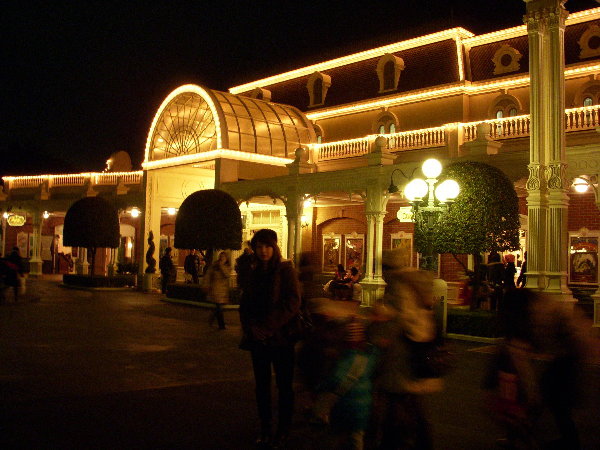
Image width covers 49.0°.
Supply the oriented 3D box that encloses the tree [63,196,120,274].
[{"bbox_3d":[-7.875,0.579,25.000,2.100,3.340,2.100,4,-3,-44],"label":"tree"}]

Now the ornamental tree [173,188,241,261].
[{"bbox_3d":[-2.778,0.520,20.000,2.080,3.300,2.080,4,-3,-44],"label":"ornamental tree"}]

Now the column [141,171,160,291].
[{"bbox_3d":[-5.406,0.178,23.900,0.550,4.340,0.620,4,-3,-44],"label":"column"}]

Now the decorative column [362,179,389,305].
[{"bbox_3d":[2.084,0.503,18.300,0.500,3.550,0.580,4,-3,-44],"label":"decorative column"}]

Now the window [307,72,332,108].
[{"bbox_3d":[0.716,-4.941,24.200,0.500,1.250,0.850,4,-3,-44],"label":"window"}]

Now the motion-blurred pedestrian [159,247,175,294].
[{"bbox_3d":[-4.601,1.528,22.700,0.420,1.620,0.500,2,-2,0],"label":"motion-blurred pedestrian"}]

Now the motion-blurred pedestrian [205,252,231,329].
[{"bbox_3d":[-1.559,1.233,12.600,0.480,1.500,0.450,1,-2,3],"label":"motion-blurred pedestrian"}]

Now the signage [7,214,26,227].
[{"bbox_3d":[-13.557,-0.201,31.500,1.100,0.550,0.120,0,-3,27],"label":"signage"}]

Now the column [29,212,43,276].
[{"bbox_3d":[-12.986,0.876,32.400,0.480,3.150,0.460,0,-3,27],"label":"column"}]

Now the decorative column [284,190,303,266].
[{"bbox_3d":[-0.157,0.616,20.700,0.500,3.410,0.560,4,-3,-44],"label":"decorative column"}]

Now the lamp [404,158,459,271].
[{"bbox_3d":[2.456,0.383,12.300,1.100,3.270,1.100,-1,-3,41],"label":"lamp"}]

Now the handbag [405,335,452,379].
[{"bbox_3d":[0.900,0.939,4.650,0.310,0.280,0.150,2,-2,0],"label":"handbag"}]

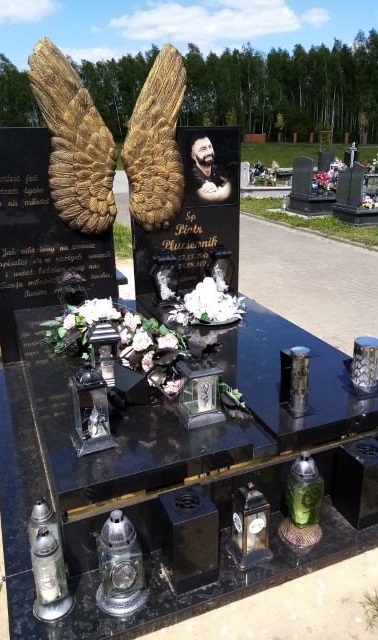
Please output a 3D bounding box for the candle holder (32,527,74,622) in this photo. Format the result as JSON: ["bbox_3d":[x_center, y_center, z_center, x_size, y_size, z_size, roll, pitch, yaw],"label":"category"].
[{"bbox_3d":[-0.436,0.770,1.493,0.126,0.309,0.126,-9,22,-21],"label":"candle holder"}]

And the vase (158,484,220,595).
[{"bbox_3d":[-0.001,0.751,1.655,0.153,0.310,0.143,-8,22,-21],"label":"vase"}]

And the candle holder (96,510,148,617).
[{"bbox_3d":[-0.216,0.742,1.511,0.163,0.325,0.163,0,20,0],"label":"candle holder"}]

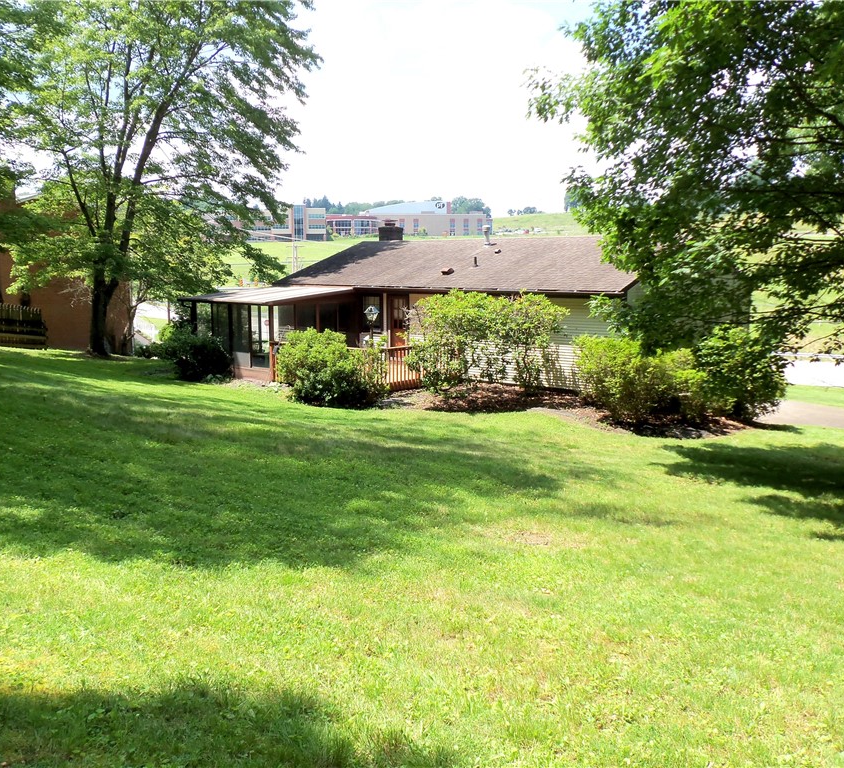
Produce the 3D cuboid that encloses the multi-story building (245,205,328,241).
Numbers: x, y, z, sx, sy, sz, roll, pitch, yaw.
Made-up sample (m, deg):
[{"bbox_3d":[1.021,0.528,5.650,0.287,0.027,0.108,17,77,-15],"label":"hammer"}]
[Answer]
[{"bbox_3d":[-53.518,-63.342,329.902,32.645,14.410,20.000,0,8,0],"label":"multi-story building"}]

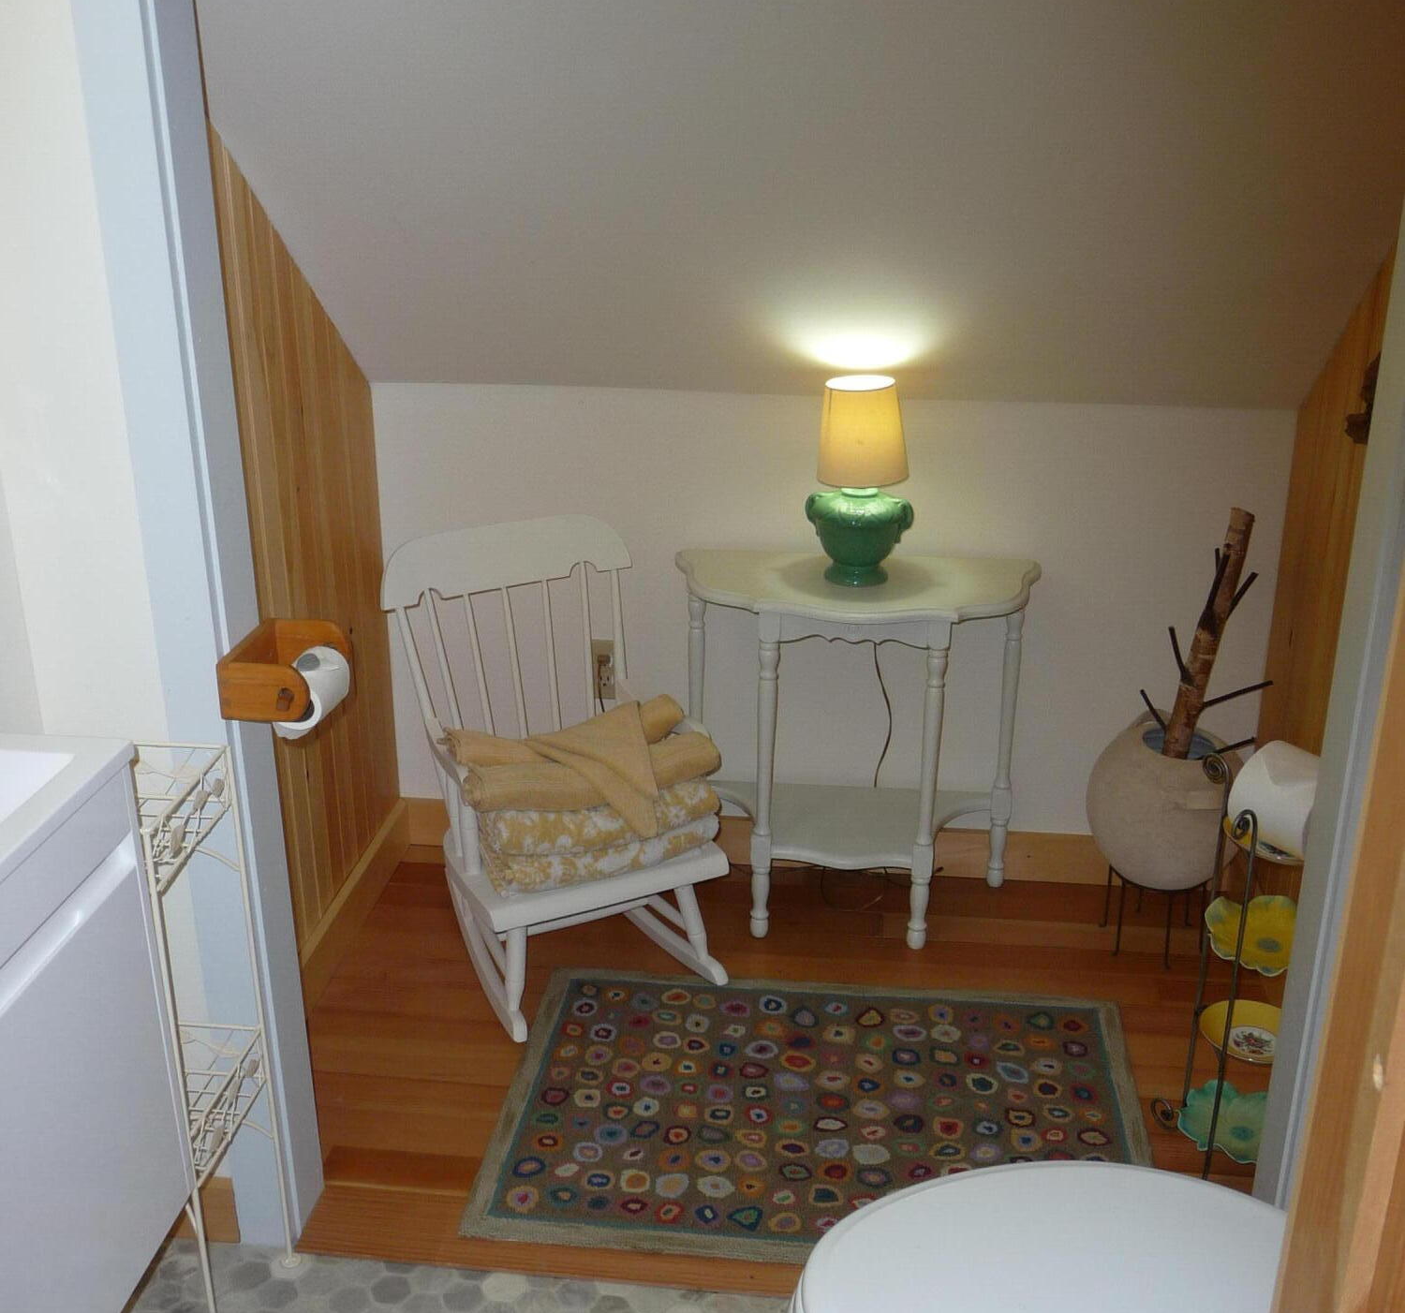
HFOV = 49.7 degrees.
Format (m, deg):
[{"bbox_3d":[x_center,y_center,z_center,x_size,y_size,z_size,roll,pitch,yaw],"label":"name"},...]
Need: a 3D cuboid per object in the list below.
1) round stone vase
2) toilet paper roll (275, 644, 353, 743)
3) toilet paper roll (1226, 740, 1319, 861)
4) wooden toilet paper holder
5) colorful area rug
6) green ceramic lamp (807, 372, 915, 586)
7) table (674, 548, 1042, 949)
[{"bbox_3d":[0.796,0.268,2.618,0.262,0.278,0.262,3,20,7],"label":"round stone vase"},{"bbox_3d":[-0.455,0.039,1.742,0.080,0.080,0.102,3,20,7],"label":"toilet paper roll"},{"bbox_3d":[0.756,0.181,1.942,0.118,0.118,0.103,-15,28,-35],"label":"toilet paper roll"},{"bbox_3d":[-0.476,0.018,1.739,0.105,0.074,0.137,3,20,7],"label":"wooden toilet paper holder"},{"bbox_3d":[0.179,0.662,2.244,0.935,0.010,0.667,2,20,6],"label":"colorful area rug"},{"bbox_3d":[0.265,-0.292,2.547,0.184,0.336,0.152,3,20,7],"label":"green ceramic lamp"},{"bbox_3d":[0.258,0.171,2.691,0.645,0.628,0.335,3,20,7],"label":"table"}]

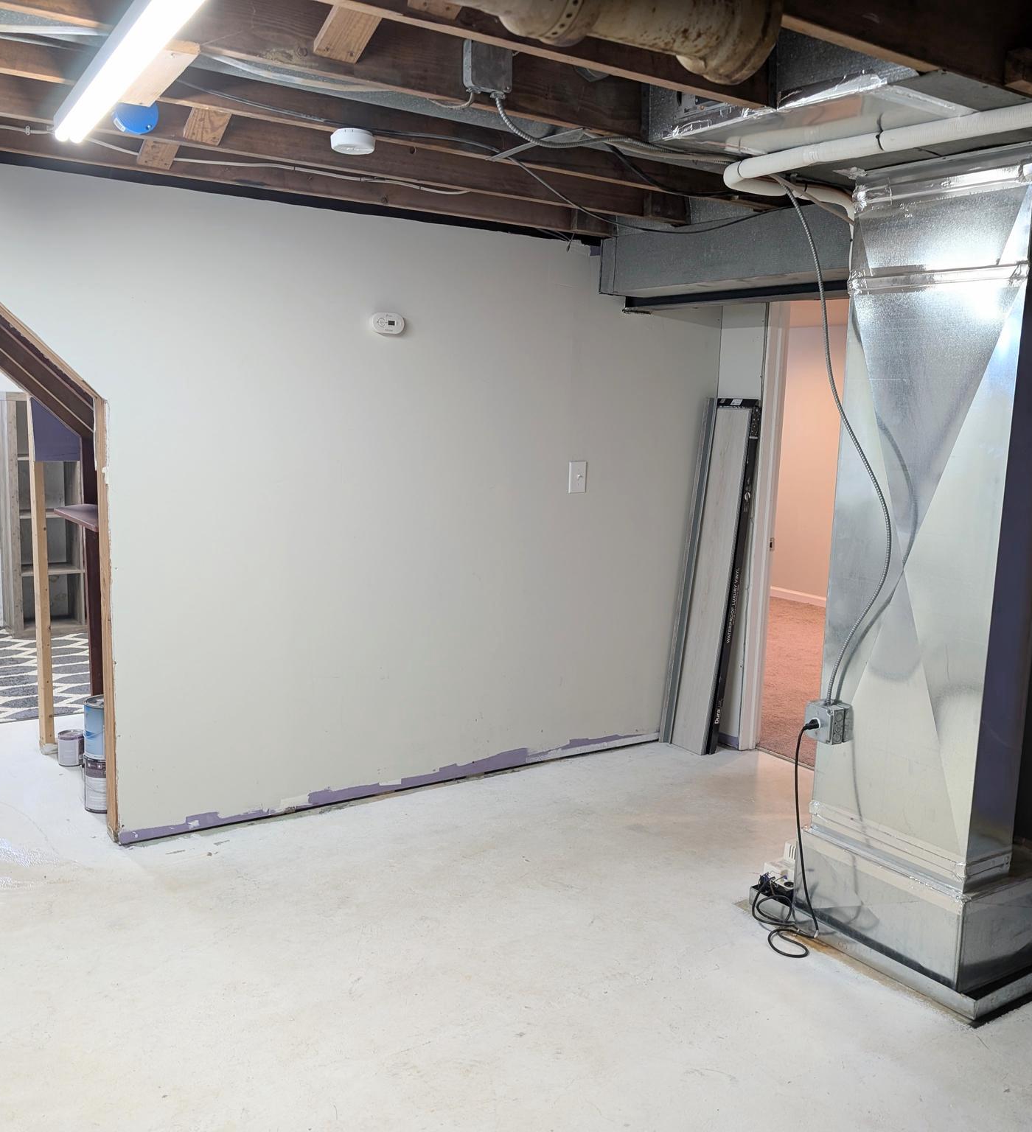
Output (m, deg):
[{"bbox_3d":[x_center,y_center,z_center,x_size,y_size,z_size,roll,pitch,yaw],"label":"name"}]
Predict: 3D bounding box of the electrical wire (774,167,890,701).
[{"bbox_3d":[0.816,-0.336,2.821,0.111,1.430,0.463,-5,11,-36],"label":"electrical wire"}]

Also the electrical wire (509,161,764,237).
[{"bbox_3d":[0.405,-1.088,3.196,1.096,0.141,0.060,-5,11,-38],"label":"electrical wire"}]

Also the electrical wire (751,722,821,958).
[{"bbox_3d":[0.775,0.736,2.984,0.211,0.659,0.272,-5,11,-36],"label":"electrical wire"}]

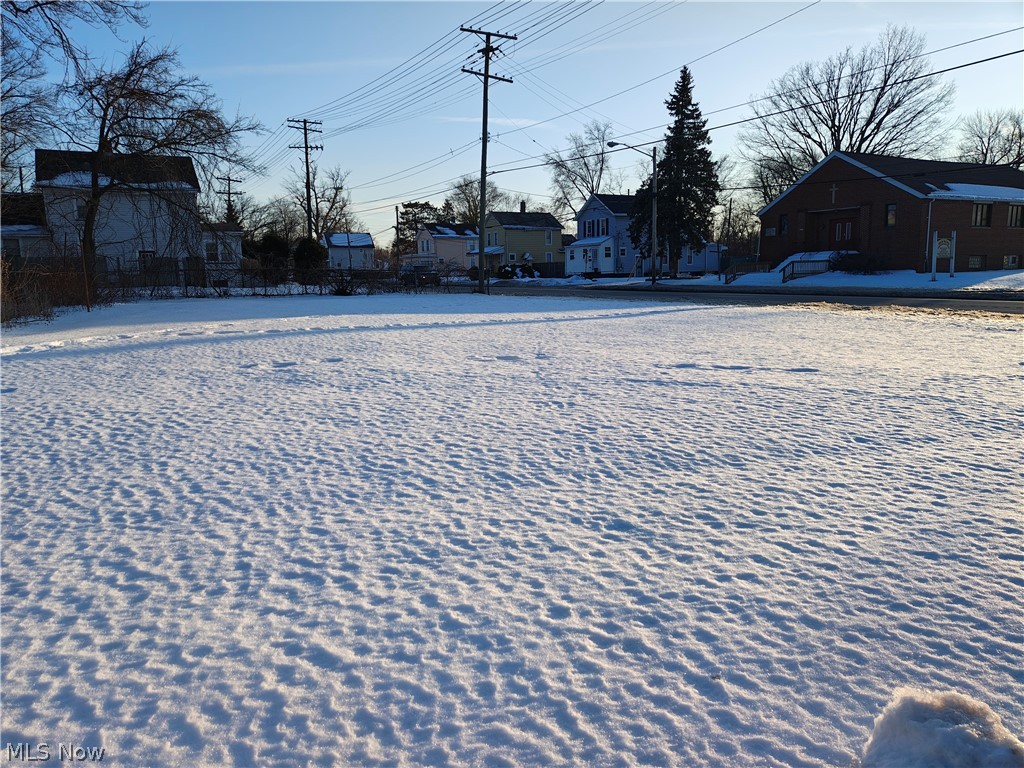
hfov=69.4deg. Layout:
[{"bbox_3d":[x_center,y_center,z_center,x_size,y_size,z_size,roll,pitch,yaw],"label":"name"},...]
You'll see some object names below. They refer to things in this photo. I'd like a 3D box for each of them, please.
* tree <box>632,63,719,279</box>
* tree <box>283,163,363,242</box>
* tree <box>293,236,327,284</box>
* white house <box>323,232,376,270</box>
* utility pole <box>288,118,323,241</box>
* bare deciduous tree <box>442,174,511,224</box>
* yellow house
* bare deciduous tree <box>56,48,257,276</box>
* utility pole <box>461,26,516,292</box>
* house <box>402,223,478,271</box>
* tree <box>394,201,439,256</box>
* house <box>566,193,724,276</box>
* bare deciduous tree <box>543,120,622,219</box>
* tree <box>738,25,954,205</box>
[{"bbox_3d":[13.030,-16.800,58.810,7.000,16.500,7.000,-1,8,0],"label":"tree"},{"bbox_3d":[-19.754,-16.768,77.089,7.880,12.040,7.090,-3,9,-14],"label":"tree"},{"bbox_3d":[-13.110,-7.910,47.770,2.300,3.200,2.300,-1,8,0],"label":"tree"},{"bbox_3d":[-26.280,-19.880,116.420,7.200,7.000,5.900,-6,9,-29],"label":"white house"},{"bbox_3d":[-16.350,-14.410,59.040,2.750,13.300,0.400,-6,9,-29],"label":"utility pole"},{"bbox_3d":[-5.470,-23.301,110.833,9.580,15.420,9.100,-1,9,-3],"label":"bare deciduous tree"},{"bbox_3d":[0.300,-15.480,82.390,9.200,7.000,6.400,-6,9,-29],"label":"yellow house"},{"bbox_3d":[-16.090,-9.625,33.659,8.210,11.110,7.390,-5,10,-24],"label":"bare deciduous tree"},{"bbox_3d":[-0.975,-9.167,30.691,2.560,10.690,0.450,-6,10,-29],"label":"utility pole"},{"bbox_3d":[-8.840,-16.970,94.260,9.600,6.800,6.400,-6,9,-29],"label":"house"},{"bbox_3d":[-14.310,-21.280,109.180,7.000,11.300,7.000,-1,8,0],"label":"tree"},{"bbox_3d":[14.582,-16.092,80.445,16.480,8.390,7.610,-5,10,-27],"label":"house"},{"bbox_3d":[7.960,-20.720,82.760,9.000,17.200,9.000,-1,8,0],"label":"bare deciduous tree"},{"bbox_3d":[31.354,-21.678,69.317,18.110,22.250,16.300,3,9,24],"label":"tree"}]

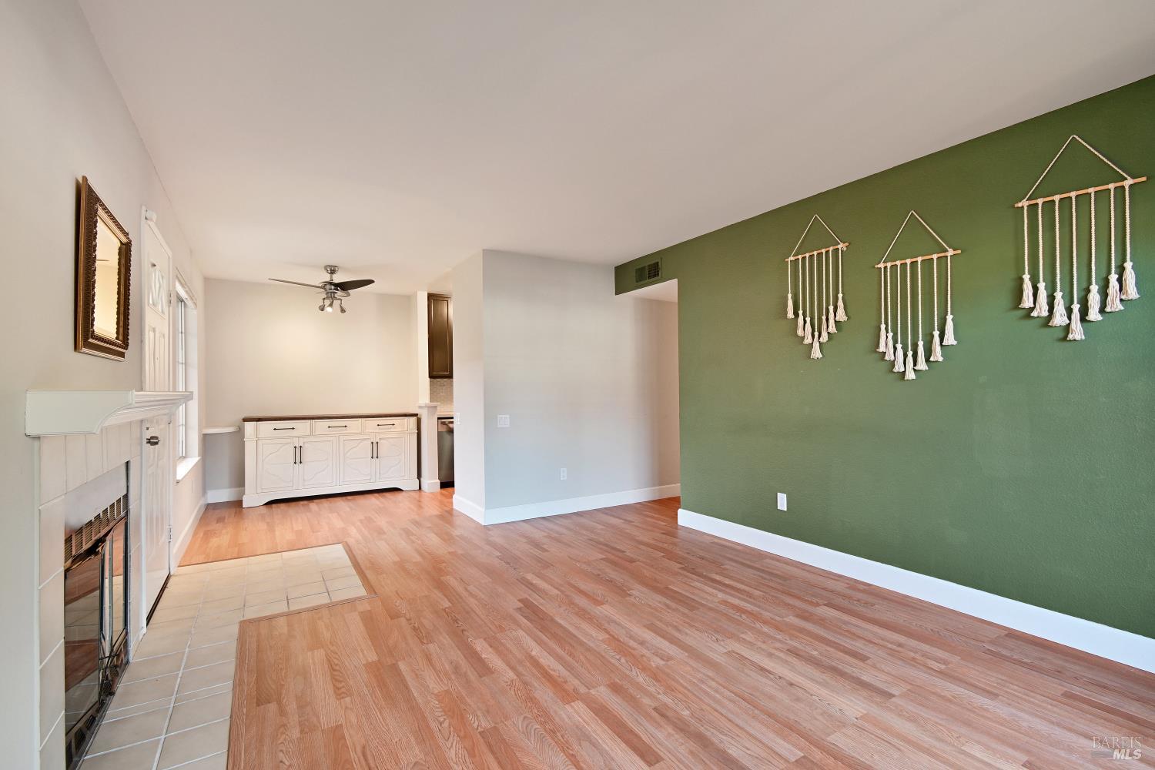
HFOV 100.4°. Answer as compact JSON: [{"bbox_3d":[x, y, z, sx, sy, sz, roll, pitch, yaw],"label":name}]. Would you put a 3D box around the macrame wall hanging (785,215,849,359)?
[{"bbox_3d":[1.551,-0.638,3.131,0.040,0.930,0.430,0,-1,-34],"label":"macrame wall hanging"}]

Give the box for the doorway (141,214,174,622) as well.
[{"bbox_3d":[-2.443,0.196,2.767,0.120,2.090,0.980,0,-1,-34],"label":"doorway"}]

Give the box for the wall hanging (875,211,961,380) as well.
[{"bbox_3d":[1.869,-0.496,2.656,0.040,0.930,0.420,0,-1,-34],"label":"wall hanging"}]

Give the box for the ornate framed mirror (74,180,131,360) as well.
[{"bbox_3d":[-1.728,-0.377,1.776,0.035,0.555,0.630,0,-1,-34],"label":"ornate framed mirror"}]

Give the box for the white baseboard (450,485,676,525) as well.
[{"bbox_3d":[-0.055,1.170,5.090,2.300,0.135,0.783,0,-1,-28],"label":"white baseboard"}]

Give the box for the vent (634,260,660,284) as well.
[{"bbox_3d":[0.650,-1.056,4.503,0.020,0.175,0.370,0,-1,-34],"label":"vent"}]

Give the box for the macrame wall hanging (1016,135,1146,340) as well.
[{"bbox_3d":[2.215,-0.654,2.135,0.040,0.915,0.415,0,-1,-34],"label":"macrame wall hanging"}]

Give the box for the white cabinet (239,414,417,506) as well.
[{"bbox_3d":[-2.798,0.815,5.609,1.790,0.920,0.450,0,-1,-26],"label":"white cabinet"}]

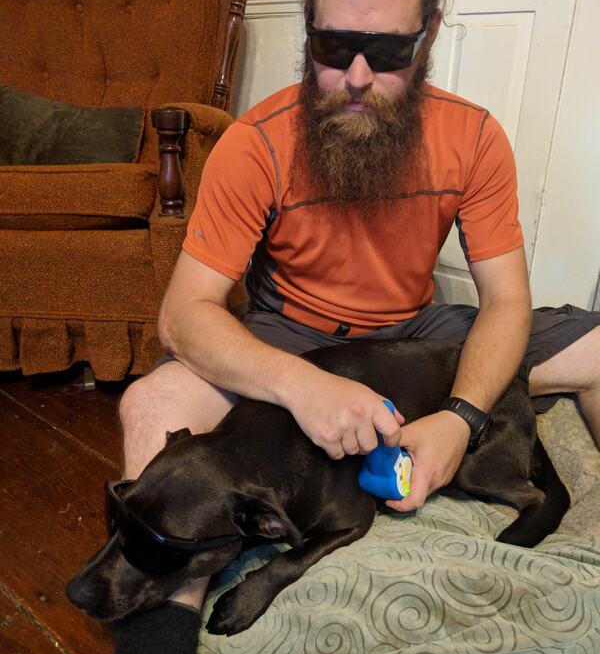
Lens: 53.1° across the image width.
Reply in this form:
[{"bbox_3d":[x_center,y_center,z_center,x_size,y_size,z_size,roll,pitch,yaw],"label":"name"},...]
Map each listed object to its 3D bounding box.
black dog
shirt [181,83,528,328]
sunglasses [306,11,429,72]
[{"bbox_3d":[0.032,0.173,0.806,0.656,0.220,0.303,-7,22,-22],"label":"black dog"},{"bbox_3d":[0.075,-0.190,1.050,0.530,0.470,0.310,0,28,-5],"label":"shirt"},{"bbox_3d":[0.098,-0.405,0.830,0.150,0.055,0.140,5,40,14],"label":"sunglasses"}]

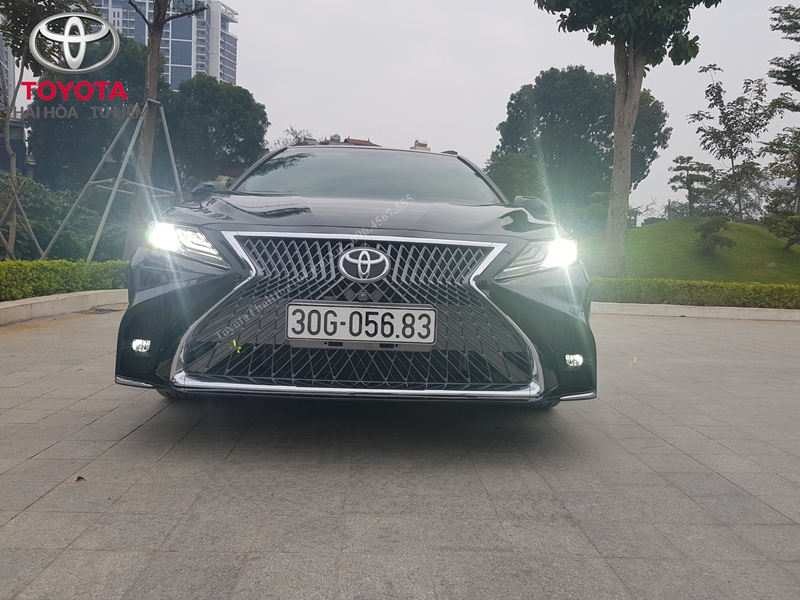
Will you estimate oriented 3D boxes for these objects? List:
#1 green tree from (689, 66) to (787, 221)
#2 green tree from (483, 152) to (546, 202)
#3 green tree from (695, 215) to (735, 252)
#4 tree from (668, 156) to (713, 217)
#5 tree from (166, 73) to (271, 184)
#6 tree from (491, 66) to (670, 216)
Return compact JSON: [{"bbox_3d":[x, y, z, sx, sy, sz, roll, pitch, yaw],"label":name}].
[{"bbox_3d":[13.199,-6.101,23.500,3.690,5.910,3.500,2,4,0],"label":"green tree"},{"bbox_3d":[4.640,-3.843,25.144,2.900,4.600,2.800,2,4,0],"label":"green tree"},{"bbox_3d":[9.421,-1.992,18.000,1.180,1.130,1.100,2,4,0],"label":"green tree"},{"bbox_3d":[11.361,-4.419,23.500,1.690,2.360,1.600,2,4,0],"label":"tree"},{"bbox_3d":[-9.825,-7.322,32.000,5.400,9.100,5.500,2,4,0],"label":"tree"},{"bbox_3d":[10.213,-7.950,34.000,9.510,10.060,9.000,2,4,0],"label":"tree"}]

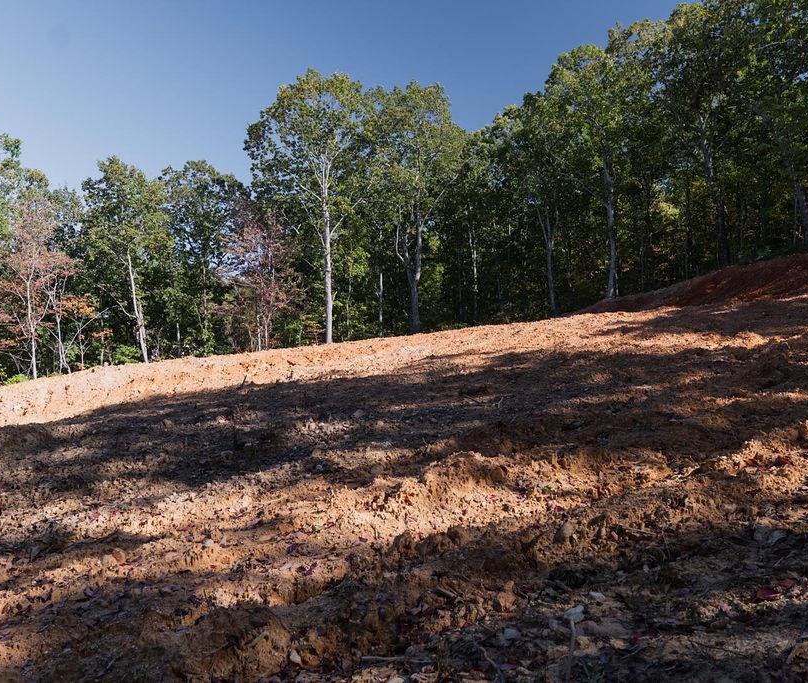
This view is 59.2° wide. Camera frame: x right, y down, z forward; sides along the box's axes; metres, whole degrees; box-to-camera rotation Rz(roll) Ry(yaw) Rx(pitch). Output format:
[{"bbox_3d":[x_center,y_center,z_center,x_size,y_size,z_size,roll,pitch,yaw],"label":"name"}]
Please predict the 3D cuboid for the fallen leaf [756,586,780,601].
[{"bbox_3d":[1.589,1.098,3.100,0.105,0.030,0.080,-12,9,0],"label":"fallen leaf"}]

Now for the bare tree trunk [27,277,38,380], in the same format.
[{"bbox_3d":[-19.327,-0.676,37.000,0.437,5.411,0.400,-1,-2,0],"label":"bare tree trunk"}]

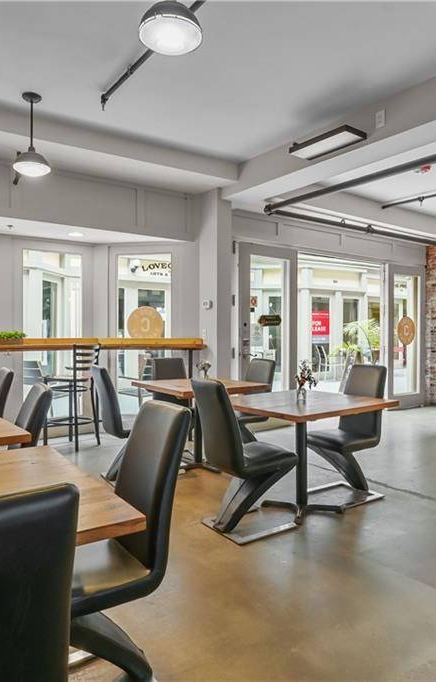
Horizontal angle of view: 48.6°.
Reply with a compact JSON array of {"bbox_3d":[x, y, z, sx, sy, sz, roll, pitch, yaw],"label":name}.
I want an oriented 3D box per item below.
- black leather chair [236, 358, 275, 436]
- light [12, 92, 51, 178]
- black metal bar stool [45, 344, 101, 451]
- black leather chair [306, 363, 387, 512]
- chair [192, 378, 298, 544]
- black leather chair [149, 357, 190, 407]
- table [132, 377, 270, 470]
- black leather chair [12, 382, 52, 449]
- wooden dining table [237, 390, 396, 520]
[{"bbox_3d":[0.191,0.666,4.426,0.610,0.930,0.430,-1,1,-36],"label":"black leather chair"},{"bbox_3d":[-1.366,-1.510,3.527,0.265,0.535,0.265,0,1,0],"label":"light"},{"bbox_3d":[-1.534,0.575,5.149,0.460,1.090,0.410,1,1,30],"label":"black metal bar stool"},{"bbox_3d":[0.947,0.686,3.636,0.580,0.950,0.420,-1,1,-36],"label":"black leather chair"},{"bbox_3d":[0.135,0.689,2.989,0.620,0.930,0.430,-1,1,-36],"label":"chair"},{"bbox_3d":[-0.356,0.663,4.781,0.420,0.950,0.580,-1,1,-36],"label":"black leather chair"},{"bbox_3d":[-0.176,0.769,4.462,0.920,0.750,0.920,-1,1,-36],"label":"table"},{"bbox_3d":[-1.174,0.698,2.409,0.620,0.930,0.430,-1,1,-36],"label":"black leather chair"},{"bbox_3d":[0.600,0.790,3.395,0.950,0.750,0.870,-1,1,-36],"label":"wooden dining table"}]

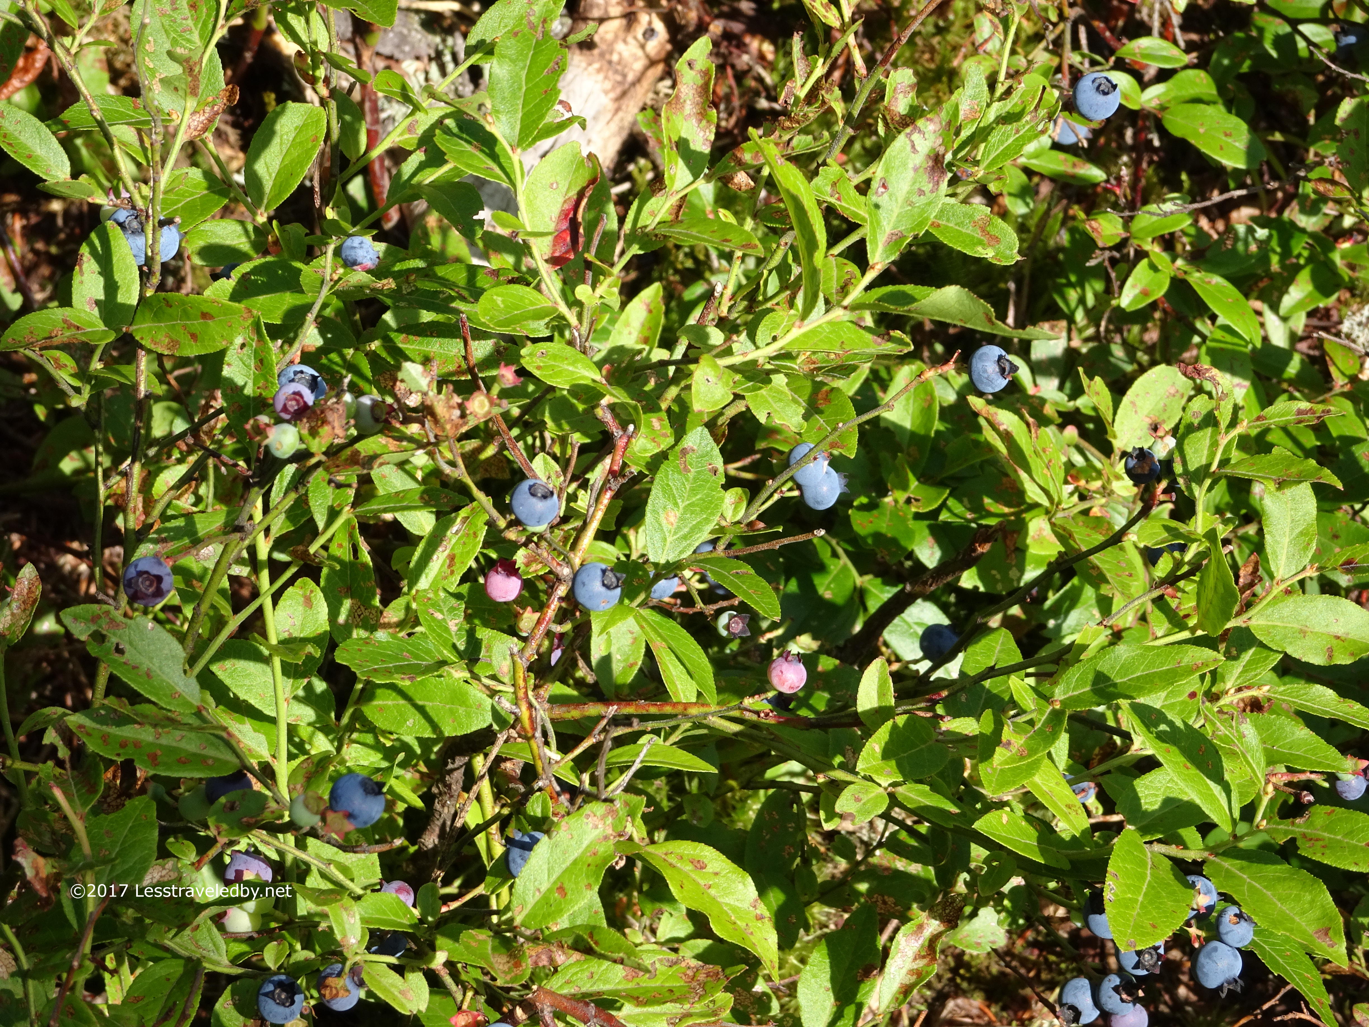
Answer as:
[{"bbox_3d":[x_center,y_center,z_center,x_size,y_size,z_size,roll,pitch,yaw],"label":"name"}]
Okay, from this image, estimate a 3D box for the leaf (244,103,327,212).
[{"bbox_3d":[-0.078,-0.070,1.195,0.014,0.004,0.026,30,78,4],"label":"leaf"}]

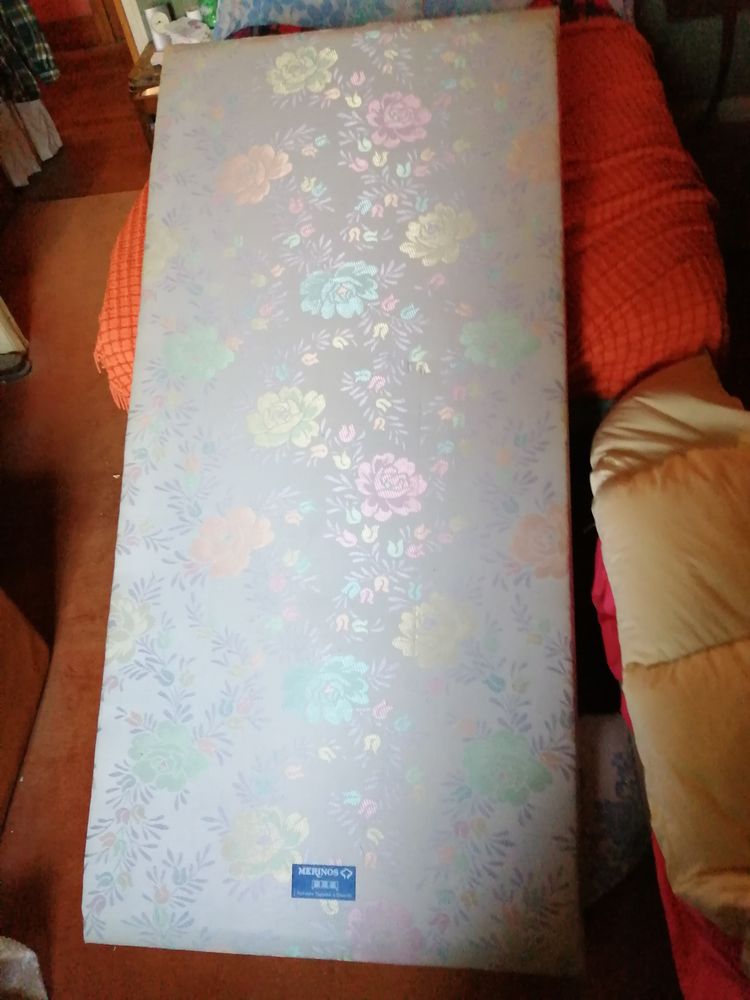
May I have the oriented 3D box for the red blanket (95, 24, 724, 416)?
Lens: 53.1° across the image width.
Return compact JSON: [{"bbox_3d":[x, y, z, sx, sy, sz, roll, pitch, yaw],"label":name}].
[{"bbox_3d":[0.101,-0.848,2.142,1.420,0.330,1.460,-1,52,7],"label":"red blanket"}]

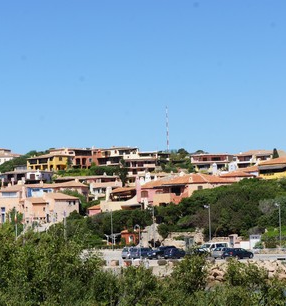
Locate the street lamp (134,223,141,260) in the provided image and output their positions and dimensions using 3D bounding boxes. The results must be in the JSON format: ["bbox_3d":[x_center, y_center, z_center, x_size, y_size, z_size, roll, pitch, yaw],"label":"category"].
[{"bbox_3d":[-0.638,11.198,131.000,0.850,4.500,0.250,-1,-4,-12],"label":"street lamp"}]

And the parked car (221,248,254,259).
[{"bbox_3d":[12.314,13.119,136.000,1.750,1.460,4.250,-6,-5,44],"label":"parked car"}]

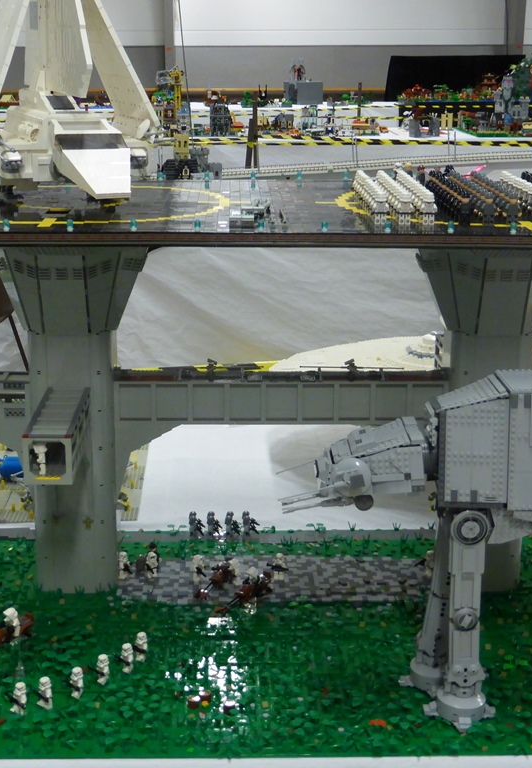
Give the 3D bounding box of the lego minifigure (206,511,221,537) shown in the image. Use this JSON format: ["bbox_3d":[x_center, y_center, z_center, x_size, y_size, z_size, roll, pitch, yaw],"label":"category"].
[{"bbox_3d":[-0.093,0.246,2.143,0.025,0.041,0.024,3,17,8],"label":"lego minifigure"}]

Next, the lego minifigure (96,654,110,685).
[{"bbox_3d":[-0.223,0.389,1.660,0.019,0.041,0.024,-15,22,-41],"label":"lego minifigure"}]

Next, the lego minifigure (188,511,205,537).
[{"bbox_3d":[-0.123,0.246,2.143,0.025,0.041,0.024,3,17,8],"label":"lego minifigure"}]

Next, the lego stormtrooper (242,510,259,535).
[{"bbox_3d":[-0.027,0.246,2.144,0.025,0.041,0.024,3,17,8],"label":"lego stormtrooper"}]

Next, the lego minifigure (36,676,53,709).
[{"bbox_3d":[-0.292,0.406,1.601,0.019,0.041,0.024,-15,22,-41],"label":"lego minifigure"}]

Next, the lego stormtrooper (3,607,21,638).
[{"bbox_3d":[-0.345,0.323,1.643,0.025,0.037,0.022,14,21,38],"label":"lego stormtrooper"}]

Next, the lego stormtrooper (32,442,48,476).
[{"bbox_3d":[-0.304,0.103,1.640,0.020,0.041,0.025,-1,17,-4],"label":"lego stormtrooper"}]

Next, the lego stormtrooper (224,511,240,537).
[{"bbox_3d":[-0.059,0.247,2.142,0.025,0.041,0.024,3,17,8],"label":"lego stormtrooper"}]

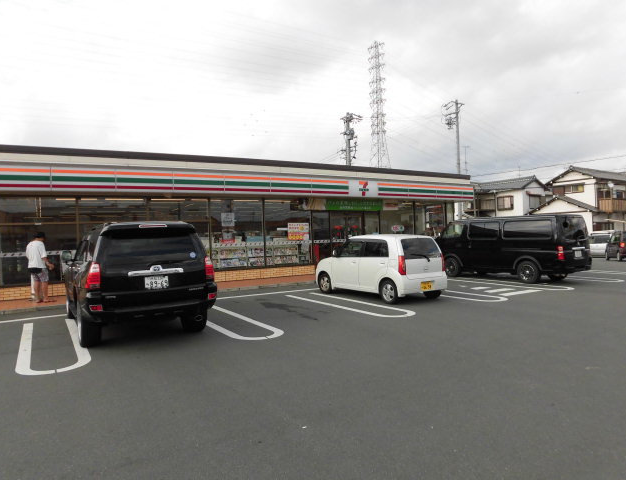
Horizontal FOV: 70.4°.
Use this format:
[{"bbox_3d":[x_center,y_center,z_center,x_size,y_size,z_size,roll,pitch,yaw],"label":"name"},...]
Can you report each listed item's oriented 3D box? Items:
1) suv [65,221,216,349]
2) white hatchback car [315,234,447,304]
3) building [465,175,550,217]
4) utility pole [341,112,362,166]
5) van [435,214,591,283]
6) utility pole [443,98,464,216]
[{"bbox_3d":[-3.263,0.640,7.967,1.870,1.790,4.720,-2,1,-31],"label":"suv"},{"bbox_3d":[1.441,0.618,10.874,1.475,1.500,3.400,-2,1,-33],"label":"white hatchback car"},{"bbox_3d":[21.404,-3.155,50.340,4.900,7.090,8.600,-2,1,-31],"label":"building"},{"bbox_3d":[2.910,-4.192,33.130,1.800,10.600,1.000,-2,1,-31],"label":"utility pole"},{"bbox_3d":[6.078,0.217,14.224,1.700,1.970,4.700,-2,1,-37],"label":"van"},{"bbox_3d":[12.063,-5.441,37.274,0.900,12.470,1.900,-2,1,-31],"label":"utility pole"}]

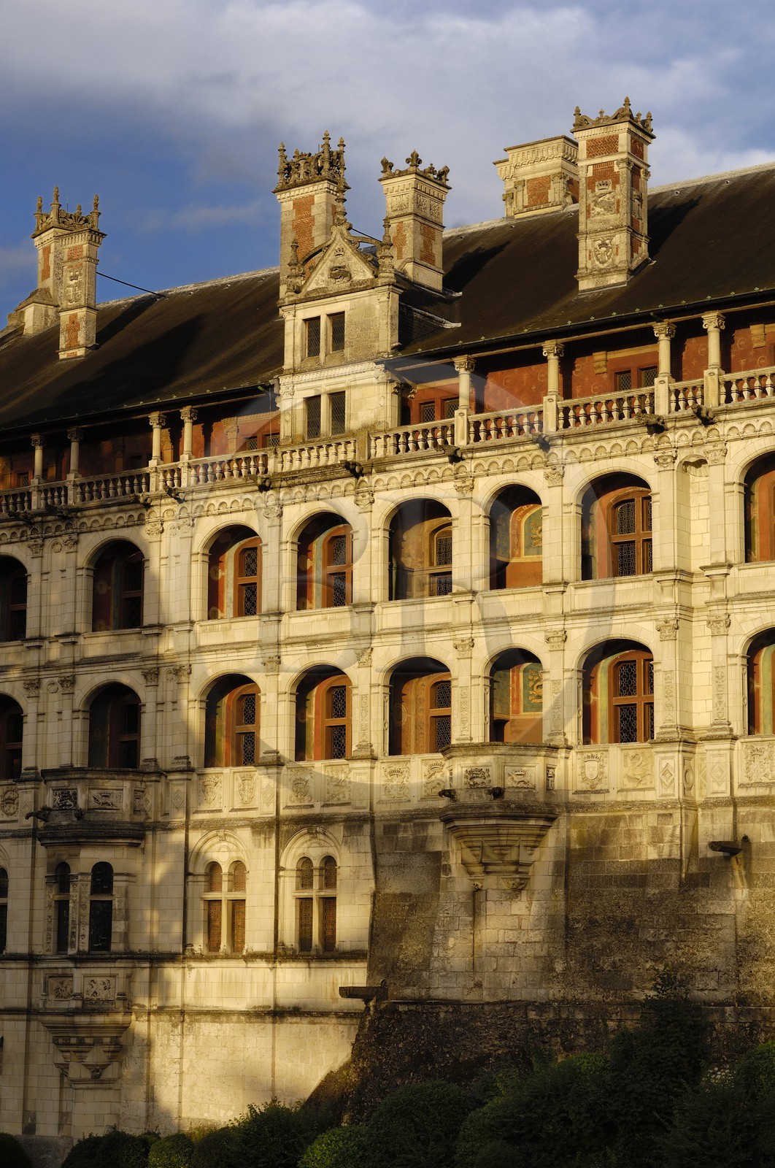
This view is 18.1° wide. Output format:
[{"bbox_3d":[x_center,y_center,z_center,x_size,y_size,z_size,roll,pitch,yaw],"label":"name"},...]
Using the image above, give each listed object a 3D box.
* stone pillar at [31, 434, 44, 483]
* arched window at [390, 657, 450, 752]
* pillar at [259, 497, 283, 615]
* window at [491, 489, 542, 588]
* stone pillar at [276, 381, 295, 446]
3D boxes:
[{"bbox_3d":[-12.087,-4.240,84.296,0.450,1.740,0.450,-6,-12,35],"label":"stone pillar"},{"bbox_3d":[1.071,3.741,75.673,2.505,3.001,0.450,-6,-11,37],"label":"arched window"},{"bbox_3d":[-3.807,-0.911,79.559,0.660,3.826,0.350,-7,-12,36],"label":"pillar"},{"bbox_3d":[3.996,-1.500,74.228,2.051,3.063,0.450,-6,-11,37],"label":"window"},{"bbox_3d":[-3.370,-5.692,80.871,0.548,2.046,0.300,-6,-11,37],"label":"stone pillar"}]

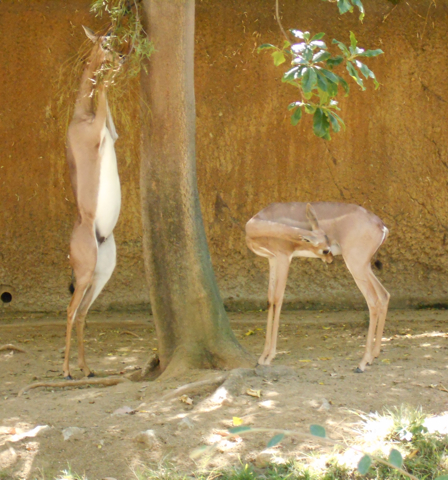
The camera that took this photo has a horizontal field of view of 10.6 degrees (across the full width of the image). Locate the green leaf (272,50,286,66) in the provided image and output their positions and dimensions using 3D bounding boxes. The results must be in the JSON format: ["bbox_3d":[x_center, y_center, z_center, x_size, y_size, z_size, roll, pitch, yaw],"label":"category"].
[{"bbox_3d":[0.289,-0.944,12.500,0.073,0.083,0.040,0,6,0],"label":"green leaf"}]

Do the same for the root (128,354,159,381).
[{"bbox_3d":[-0.431,0.674,12.700,0.170,0.130,0.140,-2,6,-17],"label":"root"}]

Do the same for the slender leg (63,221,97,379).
[{"bbox_3d":[-0.794,0.327,13.200,0.190,0.860,0.130,3,7,25],"label":"slender leg"}]

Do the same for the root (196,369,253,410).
[{"bbox_3d":[0.008,0.765,12.300,0.160,0.140,0.500,3,7,34],"label":"root"}]

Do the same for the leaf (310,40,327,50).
[{"bbox_3d":[0.491,-1.012,12.500,0.083,0.052,0.060,0,6,0],"label":"leaf"}]

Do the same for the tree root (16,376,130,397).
[{"bbox_3d":[-0.811,0.789,12.950,0.600,0.070,0.200,1,6,12],"label":"tree root"}]

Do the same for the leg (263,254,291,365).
[{"bbox_3d":[0.295,0.390,13.500,0.155,0.610,0.110,-1,6,-10],"label":"leg"}]

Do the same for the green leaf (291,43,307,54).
[{"bbox_3d":[0.388,-0.996,12.500,0.083,0.062,0.060,0,6,0],"label":"green leaf"}]

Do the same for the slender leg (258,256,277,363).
[{"bbox_3d":[0.235,0.381,13.000,0.075,0.580,0.065,3,6,0],"label":"slender leg"}]

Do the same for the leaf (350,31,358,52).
[{"bbox_3d":[0.679,-1.032,12.500,0.042,0.114,0.035,0,6,0],"label":"leaf"}]

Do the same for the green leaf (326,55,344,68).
[{"bbox_3d":[0.580,-0.928,12.500,0.094,0.073,0.060,0,6,0],"label":"green leaf"}]

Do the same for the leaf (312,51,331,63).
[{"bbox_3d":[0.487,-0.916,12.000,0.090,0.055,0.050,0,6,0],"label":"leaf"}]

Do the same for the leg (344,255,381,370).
[{"bbox_3d":[0.772,0.421,13.400,0.200,0.630,0.120,-1,6,-10],"label":"leg"}]

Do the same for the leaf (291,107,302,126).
[{"bbox_3d":[0.377,-0.642,12.500,0.062,0.104,0.040,0,6,0],"label":"leaf"}]

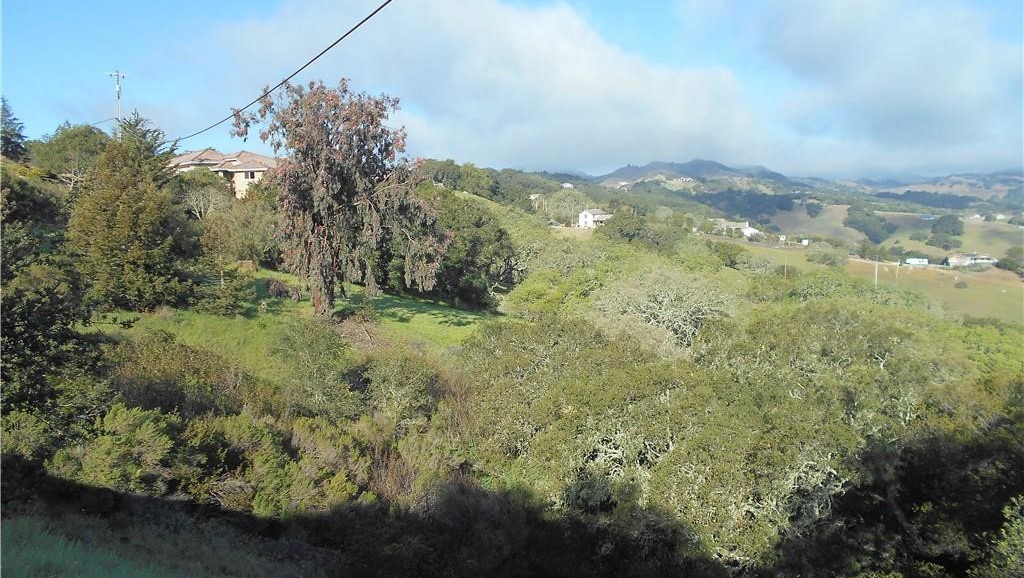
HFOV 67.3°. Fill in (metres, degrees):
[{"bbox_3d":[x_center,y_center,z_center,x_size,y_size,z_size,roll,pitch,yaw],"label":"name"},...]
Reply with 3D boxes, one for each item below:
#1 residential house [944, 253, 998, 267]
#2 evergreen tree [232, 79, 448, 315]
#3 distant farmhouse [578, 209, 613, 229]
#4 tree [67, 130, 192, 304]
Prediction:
[{"bbox_3d":[253.088,-15.749,425.000,27.000,6.900,13.000,3,6,30],"label":"residential house"},{"bbox_3d":[-11.595,-6.254,52.000,14.400,15.900,13.000,0,5,0],"label":"evergreen tree"},{"bbox_3d":[36.913,-30.724,340.000,10.000,8.800,14.000,4,7,37],"label":"distant farmhouse"},{"bbox_3d":[-26.359,-4.720,53.000,8.700,12.300,8.500,0,5,0],"label":"tree"}]

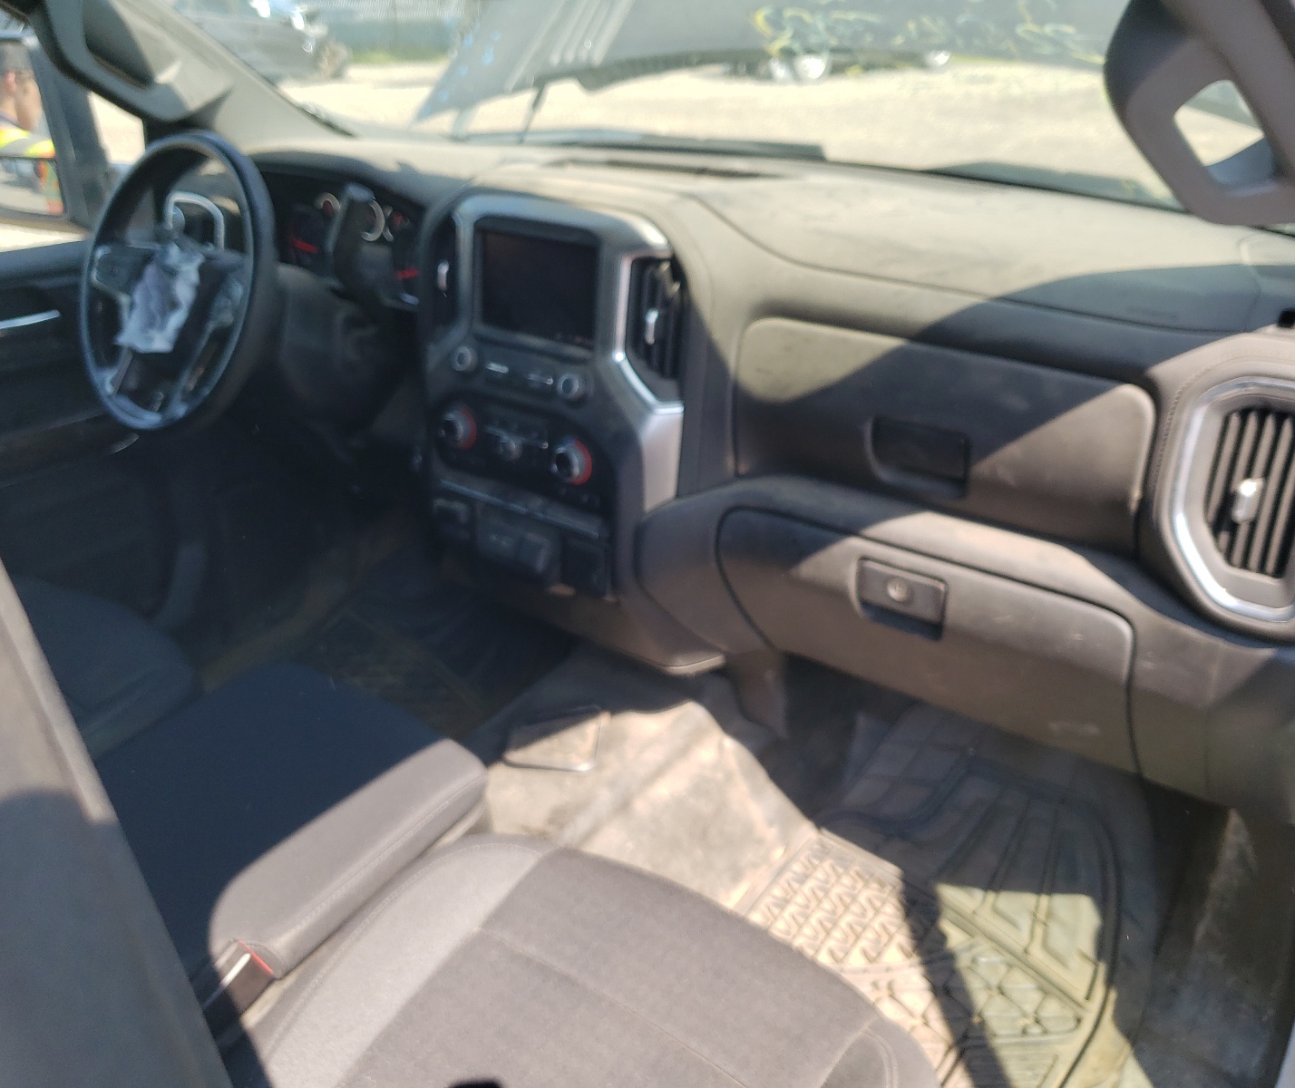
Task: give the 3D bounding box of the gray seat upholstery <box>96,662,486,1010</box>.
[{"bbox_3d":[-0.415,0.306,1.122,0.360,0.130,0.400,17,31,27],"label":"gray seat upholstery"}]

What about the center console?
[{"bbox_3d":[-0.102,-0.164,1.365,0.380,0.490,0.190,17,21,27],"label":"center console"}]

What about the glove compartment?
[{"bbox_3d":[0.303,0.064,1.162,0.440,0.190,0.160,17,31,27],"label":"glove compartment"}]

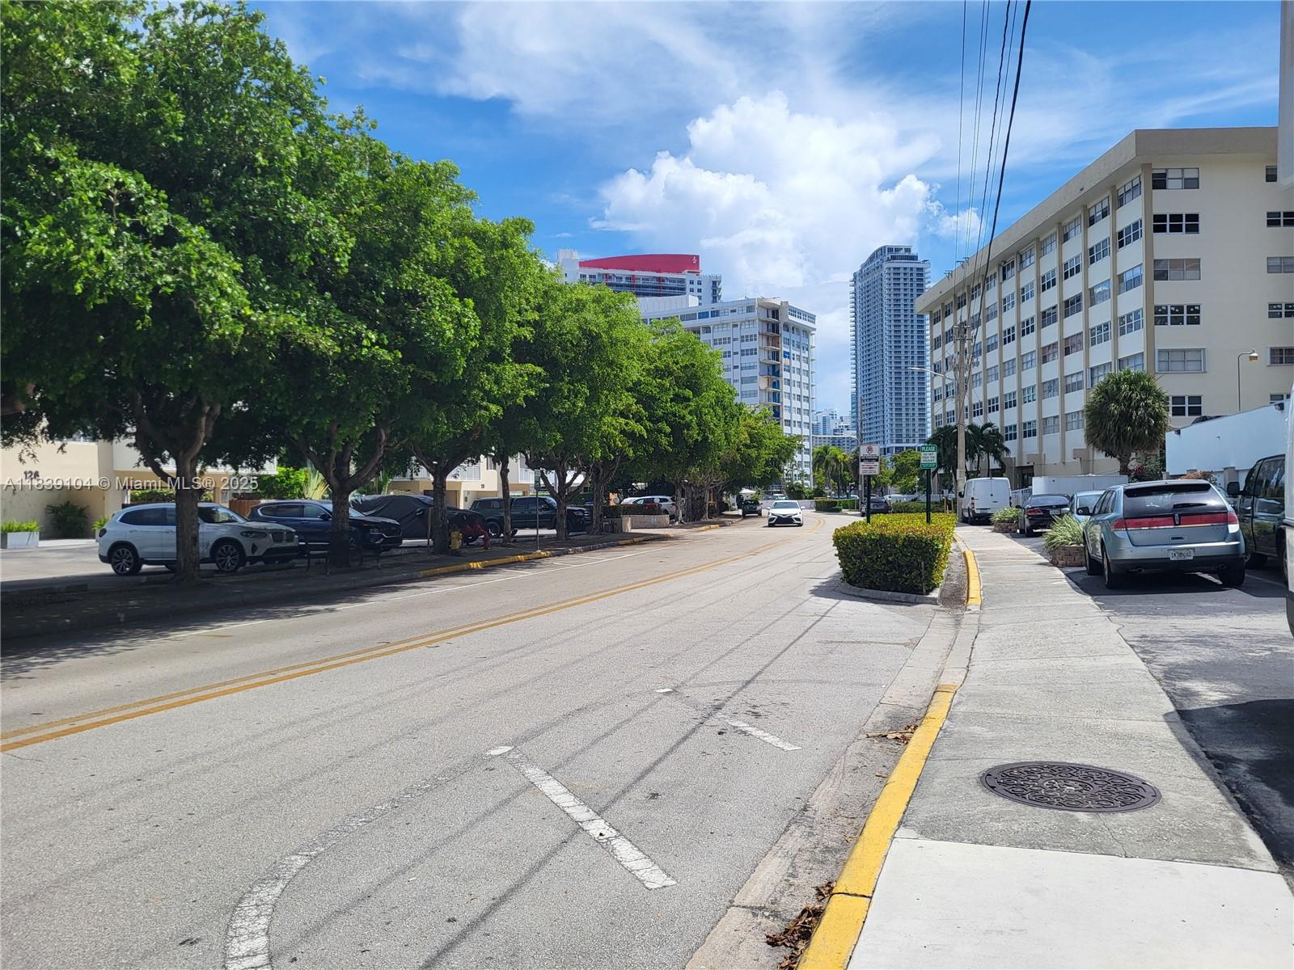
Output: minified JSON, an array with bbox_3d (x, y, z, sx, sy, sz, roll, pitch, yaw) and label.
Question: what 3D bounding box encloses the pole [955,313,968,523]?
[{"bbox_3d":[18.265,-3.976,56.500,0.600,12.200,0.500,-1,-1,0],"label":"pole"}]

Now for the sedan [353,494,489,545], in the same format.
[{"bbox_3d":[-8.050,1.322,34.000,4.800,1.760,1.950,-1,-1,14],"label":"sedan"}]

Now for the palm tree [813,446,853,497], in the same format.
[{"bbox_3d":[22.892,-1.087,120.016,4.900,7.700,4.900,-1,-1,0],"label":"palm tree"}]

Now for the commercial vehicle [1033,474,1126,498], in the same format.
[{"bbox_3d":[23.611,0.672,52.992,4.600,2.300,2.100,-1,-1,2],"label":"commercial vehicle"}]

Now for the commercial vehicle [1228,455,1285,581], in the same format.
[{"bbox_3d":[11.369,0.465,16.209,2.030,2.030,5.500,-3,-2,22],"label":"commercial vehicle"}]

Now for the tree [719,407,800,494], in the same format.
[{"bbox_3d":[8.779,-2.031,80.000,8.500,9.200,8.500,-1,-1,15],"label":"tree"}]

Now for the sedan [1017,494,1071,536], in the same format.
[{"bbox_3d":[14.250,1.022,34.300,1.840,1.460,4.750,-1,-1,20],"label":"sedan"}]

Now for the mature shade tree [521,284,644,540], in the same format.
[{"bbox_3d":[-2.622,-2.754,36.800,6.000,9.600,6.000,-1,-1,0],"label":"mature shade tree"}]

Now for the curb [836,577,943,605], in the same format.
[{"bbox_3d":[3.500,1.645,15.250,0.750,0.150,3.300,-1,-1,-12],"label":"curb"}]

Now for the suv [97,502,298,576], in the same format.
[{"bbox_3d":[-10.685,1.243,23.239,4.710,1.680,1.920,-1,-1,14],"label":"suv"}]

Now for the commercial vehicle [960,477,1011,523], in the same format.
[{"bbox_3d":[17.902,0.813,51.300,2.000,2.450,6.000,-1,-1,14],"label":"commercial vehicle"}]

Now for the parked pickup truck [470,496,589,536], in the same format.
[{"bbox_3d":[-5.406,1.501,45.000,5.400,1.800,1.920,-1,-1,13],"label":"parked pickup truck"}]

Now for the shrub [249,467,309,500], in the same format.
[{"bbox_3d":[-17.408,0.779,45.997,2.500,3.100,2.800,-1,-1,17],"label":"shrub"}]

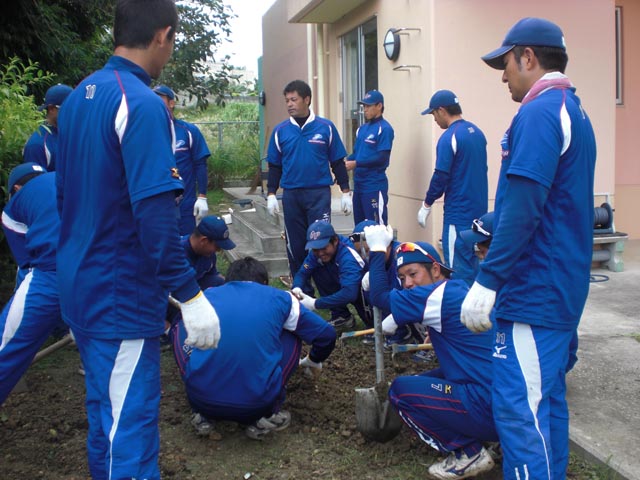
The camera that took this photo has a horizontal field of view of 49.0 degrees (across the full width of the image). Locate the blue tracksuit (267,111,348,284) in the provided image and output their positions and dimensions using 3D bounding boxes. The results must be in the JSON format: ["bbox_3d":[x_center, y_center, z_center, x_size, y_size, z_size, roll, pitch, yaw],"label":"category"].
[{"bbox_3d":[-0.090,-0.304,5.280,0.600,1.380,0.310,1,9,16],"label":"blue tracksuit"}]

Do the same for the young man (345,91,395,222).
[{"bbox_3d":[0.430,-0.444,6.050,0.460,1.720,0.370,7,12,43],"label":"young man"}]

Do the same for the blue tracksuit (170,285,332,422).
[{"bbox_3d":[-0.299,0.482,3.164,0.700,0.620,0.640,-1,8,2],"label":"blue tracksuit"}]

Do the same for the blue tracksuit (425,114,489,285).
[{"bbox_3d":[0.936,-0.100,4.783,0.320,1.400,0.460,5,10,36],"label":"blue tracksuit"}]

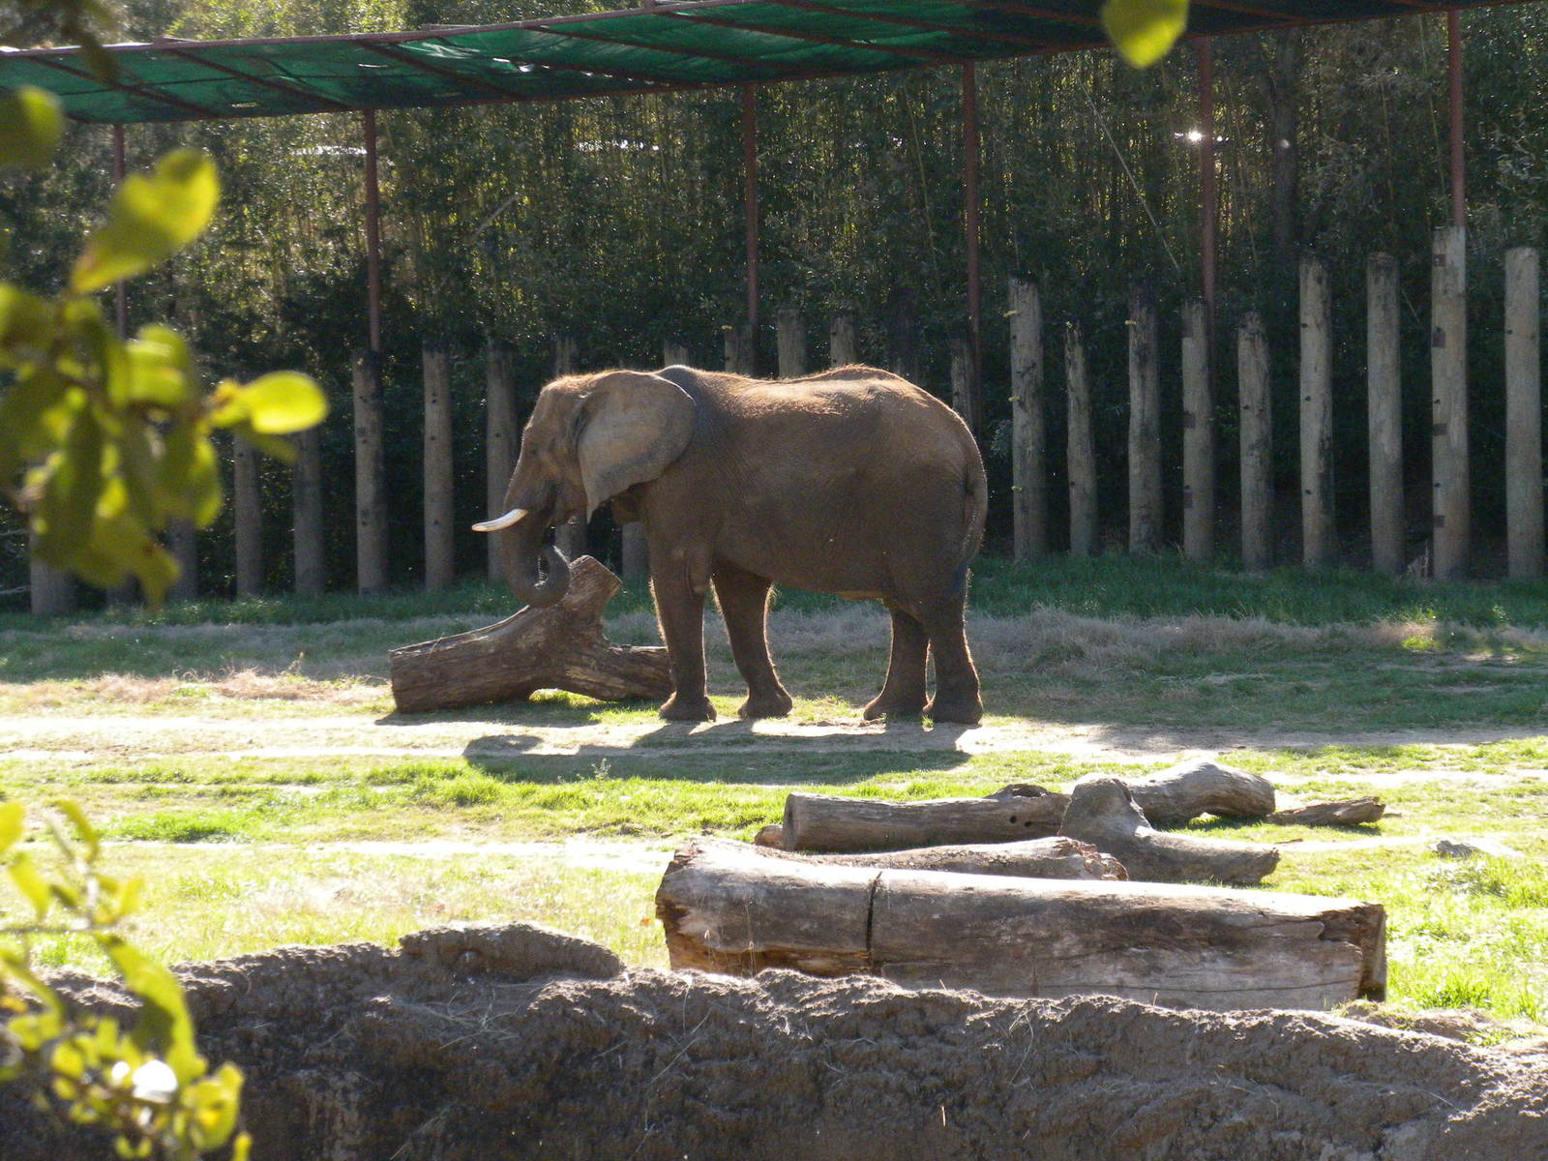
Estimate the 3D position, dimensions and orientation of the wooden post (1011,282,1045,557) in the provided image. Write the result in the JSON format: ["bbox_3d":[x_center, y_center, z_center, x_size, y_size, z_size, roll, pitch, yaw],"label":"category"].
[{"bbox_3d":[2.714,-1.729,57.000,0.330,3.050,0.330,-1,3,0],"label":"wooden post"}]

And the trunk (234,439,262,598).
[{"bbox_3d":[-5.382,-0.793,54.500,0.279,1.920,0.279,-2,3,-6],"label":"trunk"}]

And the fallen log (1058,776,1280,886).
[{"bbox_3d":[2.054,1.302,27.600,1.150,0.550,0.500,-1,3,0],"label":"fallen log"}]

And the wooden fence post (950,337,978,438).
[{"bbox_3d":[1.867,-1.244,52.214,0.280,2.250,0.280,-1,4,0],"label":"wooden fence post"}]

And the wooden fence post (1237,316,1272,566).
[{"bbox_3d":[4.633,-1.347,51.204,0.320,2.500,0.320,-1,4,0],"label":"wooden fence post"}]

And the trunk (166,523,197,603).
[{"bbox_3d":[-6.075,-0.743,54.500,0.297,1.920,0.297,-2,3,-6],"label":"trunk"}]

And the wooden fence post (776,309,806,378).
[{"bbox_3d":[0.189,-1.509,57.500,0.300,2.800,0.300,-1,3,0],"label":"wooden fence post"}]

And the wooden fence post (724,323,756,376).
[{"bbox_3d":[-0.338,-1.269,52.007,0.290,2.420,0.290,-1,4,0],"label":"wooden fence post"}]

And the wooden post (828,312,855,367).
[{"bbox_3d":[0.751,-1.509,57.500,0.280,2.800,0.280,-1,3,0],"label":"wooden post"}]

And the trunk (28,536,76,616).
[{"bbox_3d":[-6.677,-0.909,49.108,0.360,2.400,0.360,-1,4,0],"label":"trunk"}]

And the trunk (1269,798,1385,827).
[{"bbox_3d":[3.273,1.372,31.494,0.700,0.160,0.190,-1,4,-3],"label":"trunk"}]

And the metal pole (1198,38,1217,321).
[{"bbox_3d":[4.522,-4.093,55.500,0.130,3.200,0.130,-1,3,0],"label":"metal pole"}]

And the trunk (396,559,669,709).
[{"bbox_3d":[-1.791,0.399,39.500,2.120,1.130,0.750,-2,3,-7],"label":"trunk"}]

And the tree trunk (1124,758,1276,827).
[{"bbox_3d":[2.516,1.244,31.986,1.000,0.370,0.400,-1,4,2],"label":"tree trunk"}]

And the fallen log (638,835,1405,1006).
[{"bbox_3d":[1.164,1.652,25.275,3.520,0.640,0.660,3,6,22],"label":"fallen log"}]

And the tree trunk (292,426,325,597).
[{"bbox_3d":[-5.112,-0.964,58.500,0.300,2.250,0.300,-1,3,0],"label":"tree trunk"}]

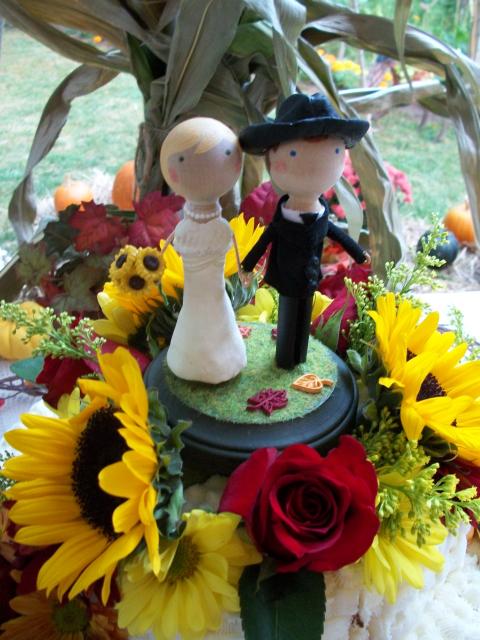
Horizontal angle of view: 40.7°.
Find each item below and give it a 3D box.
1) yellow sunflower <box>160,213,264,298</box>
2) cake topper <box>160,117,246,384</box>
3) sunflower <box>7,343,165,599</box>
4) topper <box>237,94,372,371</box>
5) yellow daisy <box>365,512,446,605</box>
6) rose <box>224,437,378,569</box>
[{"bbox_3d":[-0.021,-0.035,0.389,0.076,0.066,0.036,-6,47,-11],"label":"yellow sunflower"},{"bbox_3d":[-0.017,-0.031,0.305,0.042,0.126,0.040,-4,32,-7],"label":"cake topper"},{"bbox_3d":[-0.073,0.072,0.298,0.042,0.113,0.108,7,23,-37],"label":"sunflower"},{"bbox_3d":[0.028,-0.037,0.309,0.057,0.133,0.044,-8,33,-14],"label":"topper"},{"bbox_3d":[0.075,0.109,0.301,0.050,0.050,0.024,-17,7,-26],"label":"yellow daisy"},{"bbox_3d":[0.025,0.078,0.276,0.064,0.055,0.048,-4,-8,-8],"label":"rose"}]

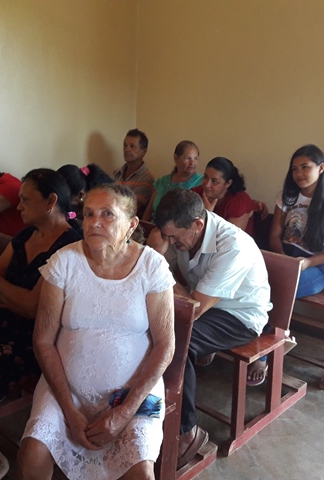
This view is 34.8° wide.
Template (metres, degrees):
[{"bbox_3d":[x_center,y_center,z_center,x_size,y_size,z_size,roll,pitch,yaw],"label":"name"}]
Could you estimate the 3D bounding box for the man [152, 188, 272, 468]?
[{"bbox_3d":[0.127,0.316,2.260,0.500,1.090,0.750,14,19,40],"label":"man"}]

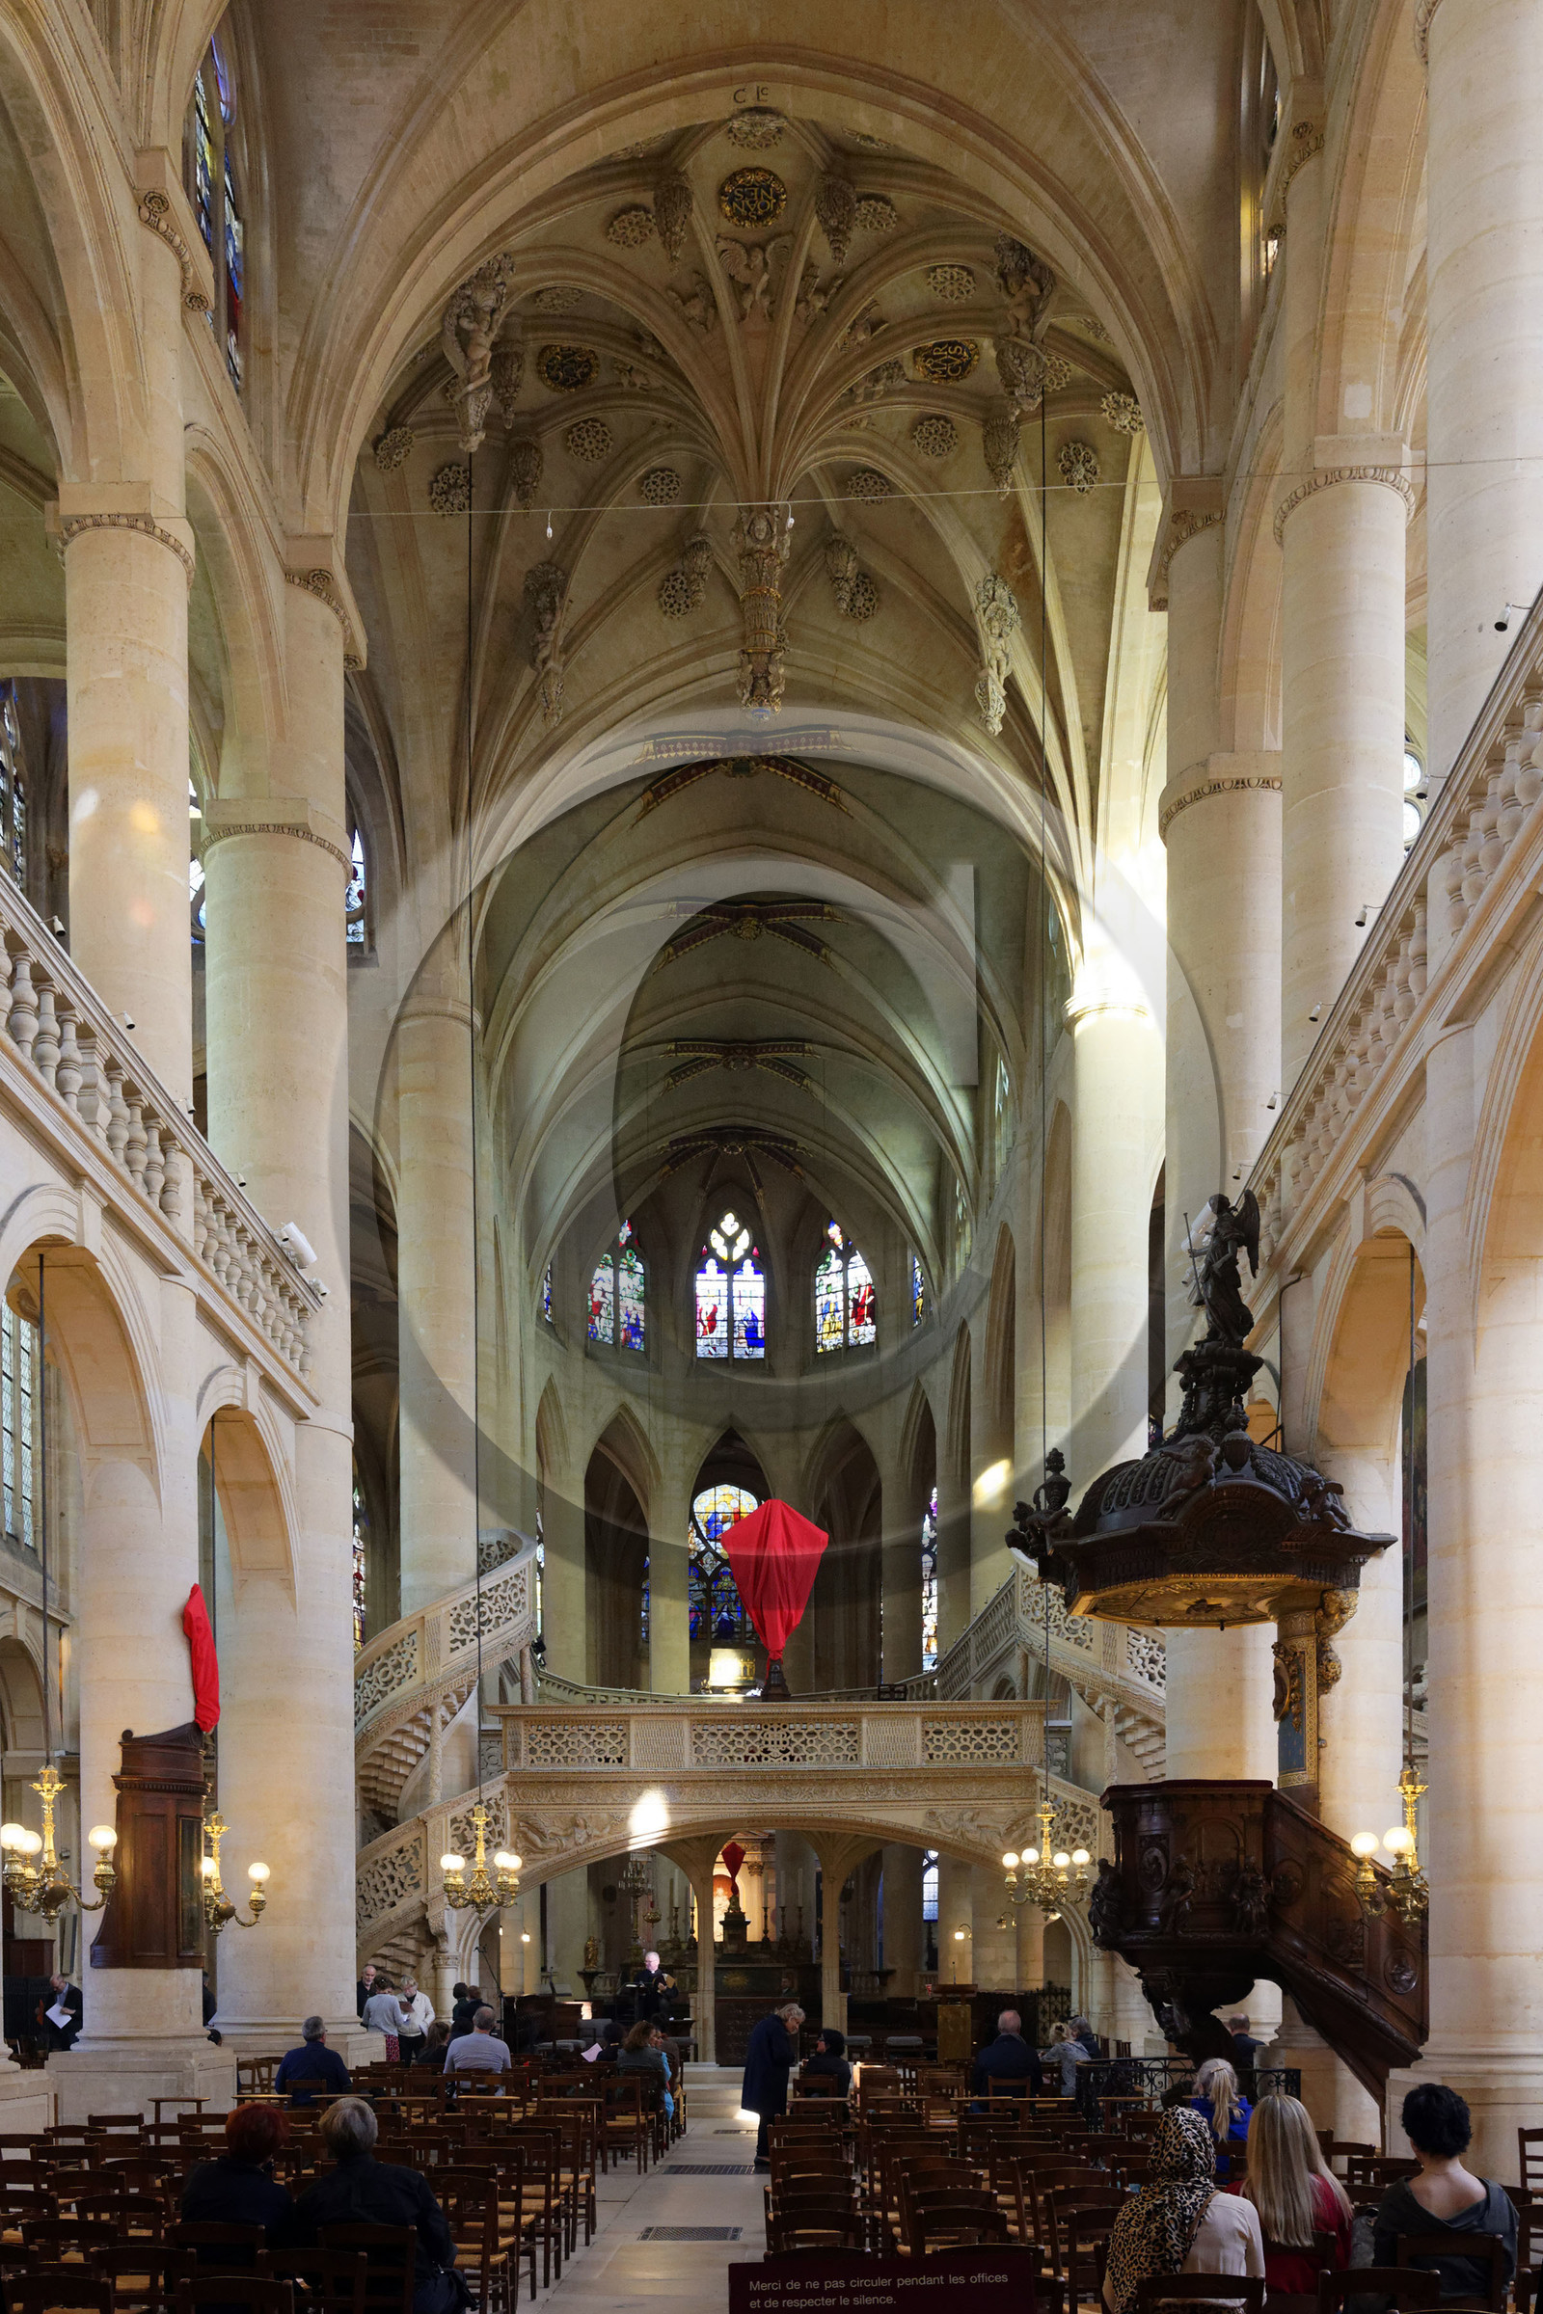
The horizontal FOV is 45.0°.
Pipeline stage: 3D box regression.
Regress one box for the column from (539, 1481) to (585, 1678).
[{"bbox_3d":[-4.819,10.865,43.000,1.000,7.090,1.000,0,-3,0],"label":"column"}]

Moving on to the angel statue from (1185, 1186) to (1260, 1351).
[{"bbox_3d":[3.631,0.895,15.000,0.600,1.250,0.580,1,-3,-21],"label":"angel statue"}]

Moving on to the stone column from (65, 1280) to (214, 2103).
[{"bbox_3d":[-5.870,5.060,17.300,1.220,7.700,1.220,0,-2,2],"label":"stone column"}]

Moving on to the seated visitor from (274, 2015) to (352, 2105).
[{"bbox_3d":[-3.830,7.890,15.700,0.620,1.360,0.780,0,-4,2],"label":"seated visitor"}]

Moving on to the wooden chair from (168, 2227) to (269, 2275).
[{"bbox_3d":[-2.060,4.380,7.000,0.410,0.880,0.450,0,-4,2],"label":"wooden chair"}]

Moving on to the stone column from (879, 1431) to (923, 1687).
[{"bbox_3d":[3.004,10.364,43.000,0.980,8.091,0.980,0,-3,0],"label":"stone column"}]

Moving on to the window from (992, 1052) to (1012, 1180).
[{"bbox_3d":[5.627,-0.861,45.500,0.300,3.600,2.300,0,0,-3],"label":"window"}]

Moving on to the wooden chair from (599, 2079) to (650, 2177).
[{"bbox_3d":[-1.359,9.063,17.400,0.410,0.890,0.430,0,0,2],"label":"wooden chair"}]

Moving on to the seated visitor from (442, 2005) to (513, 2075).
[{"bbox_3d":[-2.660,8.440,17.100,0.570,1.350,0.780,0,-4,2],"label":"seated visitor"}]

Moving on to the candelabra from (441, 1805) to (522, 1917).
[{"bbox_3d":[-3.630,8.800,23.300,1.020,1.450,1.020,0,-4,2],"label":"candelabra"}]

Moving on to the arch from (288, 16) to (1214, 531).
[{"bbox_3d":[-0.259,-11.514,24.300,12.000,6.700,1.400,0,0,2],"label":"arch"}]

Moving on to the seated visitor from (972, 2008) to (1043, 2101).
[{"bbox_3d":[2.202,8.717,17.400,0.580,1.360,0.750,0,0,2],"label":"seated visitor"}]

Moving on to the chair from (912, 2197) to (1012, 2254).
[{"bbox_3d":[0.741,4.545,7.350,0.410,0.890,0.430,0,0,2],"label":"chair"}]

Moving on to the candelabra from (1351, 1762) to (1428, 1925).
[{"bbox_3d":[5.778,6.253,16.900,1.120,1.460,1.120,0,0,2],"label":"candelabra"}]

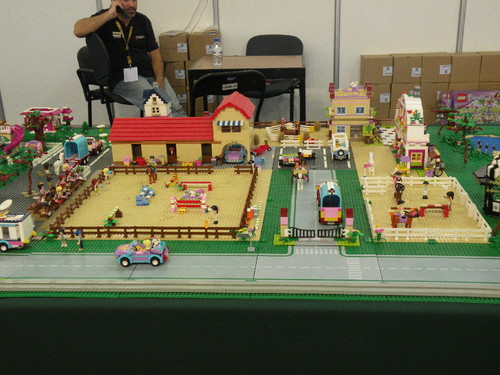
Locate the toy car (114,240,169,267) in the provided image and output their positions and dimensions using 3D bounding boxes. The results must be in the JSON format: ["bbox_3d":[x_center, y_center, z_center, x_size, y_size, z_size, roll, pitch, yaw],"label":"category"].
[{"bbox_3d":[-0.233,0.137,1.304,0.115,0.053,0.049,-1,20,3],"label":"toy car"}]

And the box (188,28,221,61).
[{"bbox_3d":[-0.363,-1.155,4.985,0.231,0.206,0.190,0,20,5],"label":"box"}]

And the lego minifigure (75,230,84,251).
[{"bbox_3d":[-0.387,0.118,1.371,0.020,0.048,0.018,-7,21,-13],"label":"lego minifigure"}]

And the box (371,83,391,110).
[{"bbox_3d":[1.037,-0.766,5.008,0.225,0.209,0.190,0,20,5],"label":"box"}]

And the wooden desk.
[{"bbox_3d":[0.012,-0.563,4.537,0.800,0.740,0.615,0,20,5],"label":"wooden desk"}]

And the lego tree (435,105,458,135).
[{"bbox_3d":[0.696,-0.240,2.160,0.083,0.109,0.072,0,20,5],"label":"lego tree"}]

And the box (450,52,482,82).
[{"bbox_3d":[1.710,-0.960,4.873,0.227,0.206,0.190,0,20,5],"label":"box"}]

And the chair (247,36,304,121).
[{"bbox_3d":[0.175,-0.740,4.740,0.510,0.820,0.570,2,20,11],"label":"chair"}]

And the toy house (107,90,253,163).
[{"bbox_3d":[-0.217,-0.197,1.998,0.462,0.201,0.172,0,20,5],"label":"toy house"}]

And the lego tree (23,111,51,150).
[{"bbox_3d":[-0.750,-0.202,2.144,0.088,0.142,0.080,0,20,5],"label":"lego tree"}]

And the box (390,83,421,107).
[{"bbox_3d":[1.270,-0.770,5.005,0.228,0.209,0.185,0,20,5],"label":"box"}]

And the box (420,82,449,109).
[{"bbox_3d":[1.486,-0.766,4.966,0.225,0.209,0.190,0,20,5],"label":"box"}]

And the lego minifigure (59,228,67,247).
[{"bbox_3d":[-0.431,0.114,1.393,0.020,0.044,0.015,5,21,19],"label":"lego minifigure"}]

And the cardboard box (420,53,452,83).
[{"bbox_3d":[1.491,-0.966,4.912,0.228,0.209,0.185,0,20,5],"label":"cardboard box"}]

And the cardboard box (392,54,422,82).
[{"bbox_3d":[1.264,-0.966,4.933,0.228,0.209,0.185,0,20,5],"label":"cardboard box"}]

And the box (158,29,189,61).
[{"bbox_3d":[-0.604,-1.168,5.050,0.228,0.209,0.185,0,20,5],"label":"box"}]

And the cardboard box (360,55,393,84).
[{"bbox_3d":[1.032,-0.961,4.936,0.224,0.206,0.190,0,20,5],"label":"cardboard box"}]

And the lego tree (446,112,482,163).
[{"bbox_3d":[0.651,-0.147,1.853,0.100,0.150,0.095,0,20,5],"label":"lego tree"}]

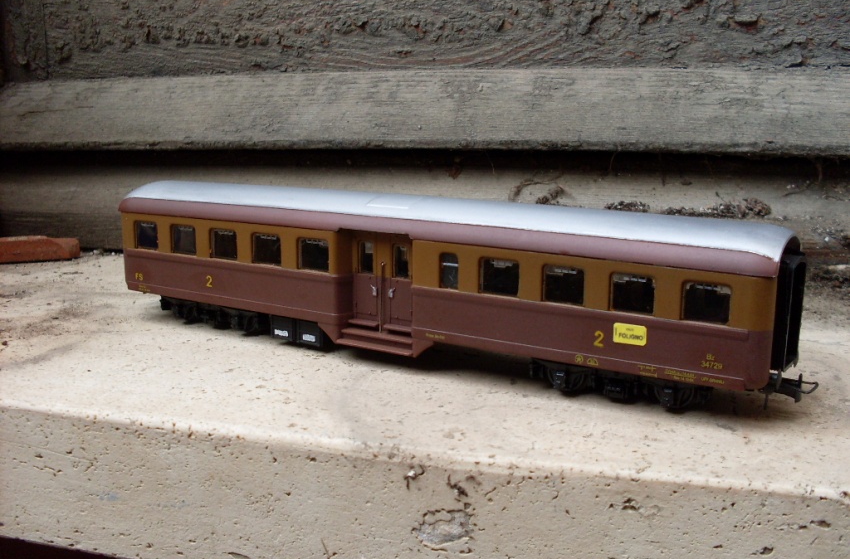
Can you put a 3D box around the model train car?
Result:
[{"bbox_3d":[-0.004,-0.001,0.268,0.218,0.046,0.034,7,12,31],"label":"model train car"}]

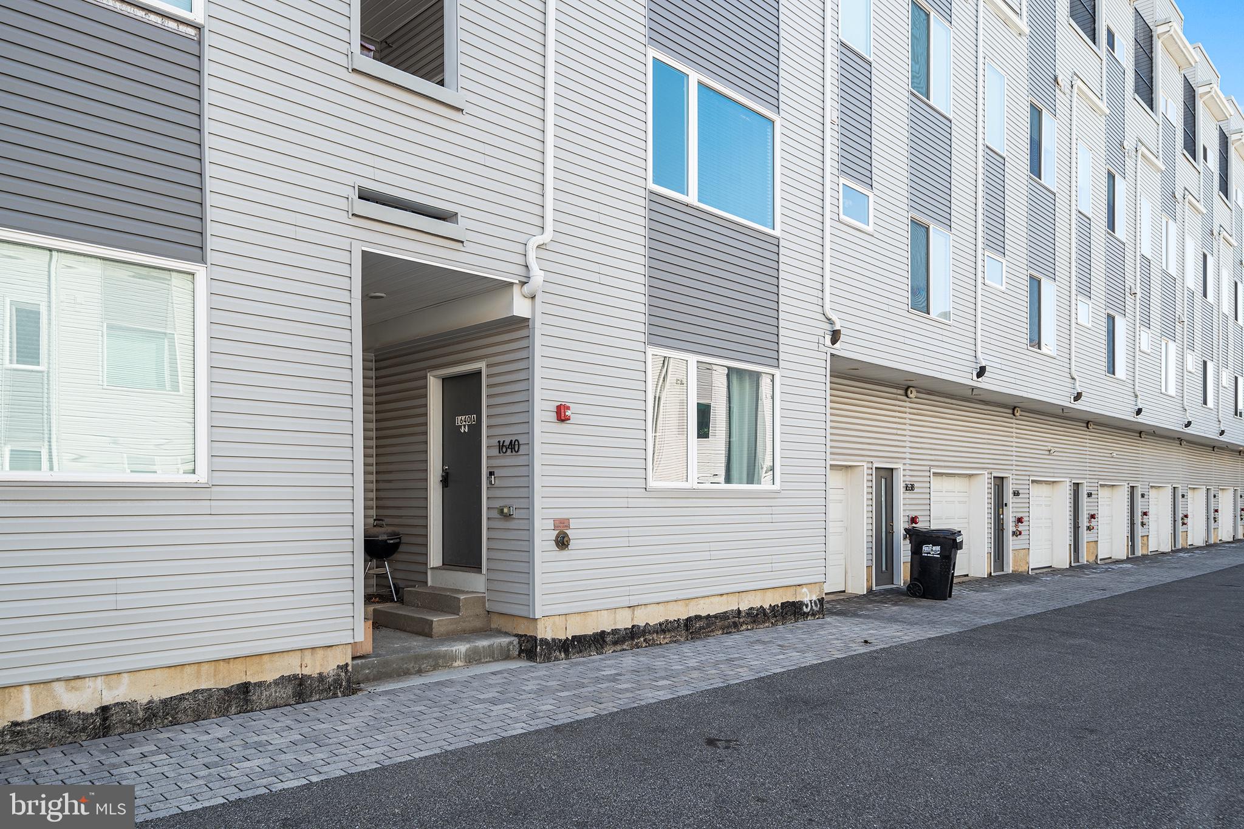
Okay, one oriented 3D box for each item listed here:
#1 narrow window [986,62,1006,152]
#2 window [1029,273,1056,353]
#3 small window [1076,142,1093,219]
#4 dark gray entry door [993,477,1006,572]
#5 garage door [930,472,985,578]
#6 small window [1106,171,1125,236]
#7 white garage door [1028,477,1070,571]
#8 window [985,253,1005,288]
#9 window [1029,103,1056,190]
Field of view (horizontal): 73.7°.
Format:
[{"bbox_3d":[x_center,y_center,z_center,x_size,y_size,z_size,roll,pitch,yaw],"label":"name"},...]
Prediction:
[{"bbox_3d":[6.725,-5.506,14.971,0.871,1.505,0.100,2,-3,-44],"label":"narrow window"},{"bbox_3d":[8.458,-1.997,16.664,1.483,1.509,0.100,3,-4,-44],"label":"window"},{"bbox_3d":[10.271,-5.211,18.407,0.943,1.528,0.100,3,-4,-44],"label":"small window"},{"bbox_3d":[7.994,2.363,17.688,0.920,2.060,0.120,3,-4,-44],"label":"dark gray entry door"},{"bbox_3d":[6.544,2.192,16.289,2.450,2.140,0.200,3,-4,-44],"label":"garage door"},{"bbox_3d":[11.750,-4.963,19.764,1.436,1.514,0.100,2,-3,-44],"label":"small window"},{"bbox_3d":[10.027,2.623,19.764,2.420,2.140,0.400,3,-4,-44],"label":"white garage door"},{"bbox_3d":[6.720,-2.578,14.967,0.883,0.584,0.100,2,-3,-44],"label":"window"},{"bbox_3d":[8.451,-5.381,16.629,1.420,1.440,0.100,3,-4,-44],"label":"window"}]

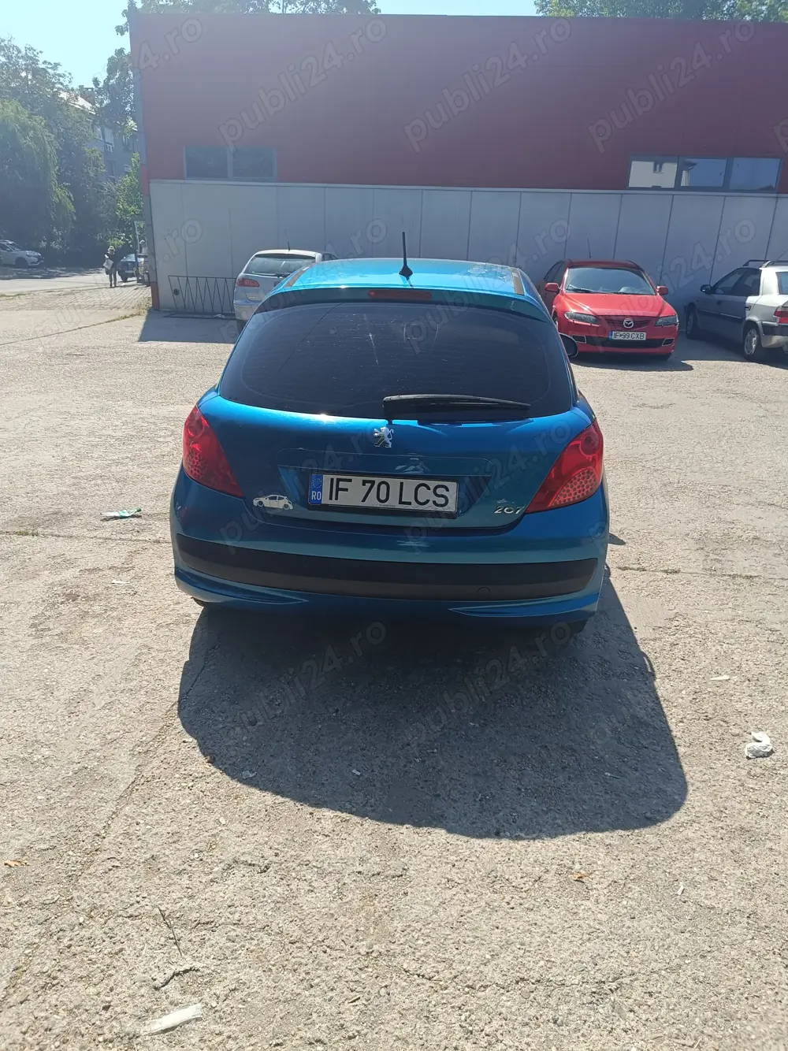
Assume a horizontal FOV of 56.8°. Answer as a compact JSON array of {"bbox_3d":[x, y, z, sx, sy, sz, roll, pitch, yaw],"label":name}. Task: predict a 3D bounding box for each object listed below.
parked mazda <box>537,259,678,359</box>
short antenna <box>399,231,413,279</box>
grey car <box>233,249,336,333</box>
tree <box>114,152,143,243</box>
[{"bbox_3d":[3.515,-3.786,12.529,1.820,1.435,4.680,3,21,3],"label":"parked mazda"},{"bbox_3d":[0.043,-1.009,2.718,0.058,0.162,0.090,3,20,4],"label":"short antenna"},{"bbox_3d":[-1.732,-4.526,14.021,1.720,1.440,3.970,3,21,4],"label":"grey car"},{"bbox_3d":[-14.774,-18.125,42.536,2.800,6.570,2.800,-5,21,-17],"label":"tree"}]

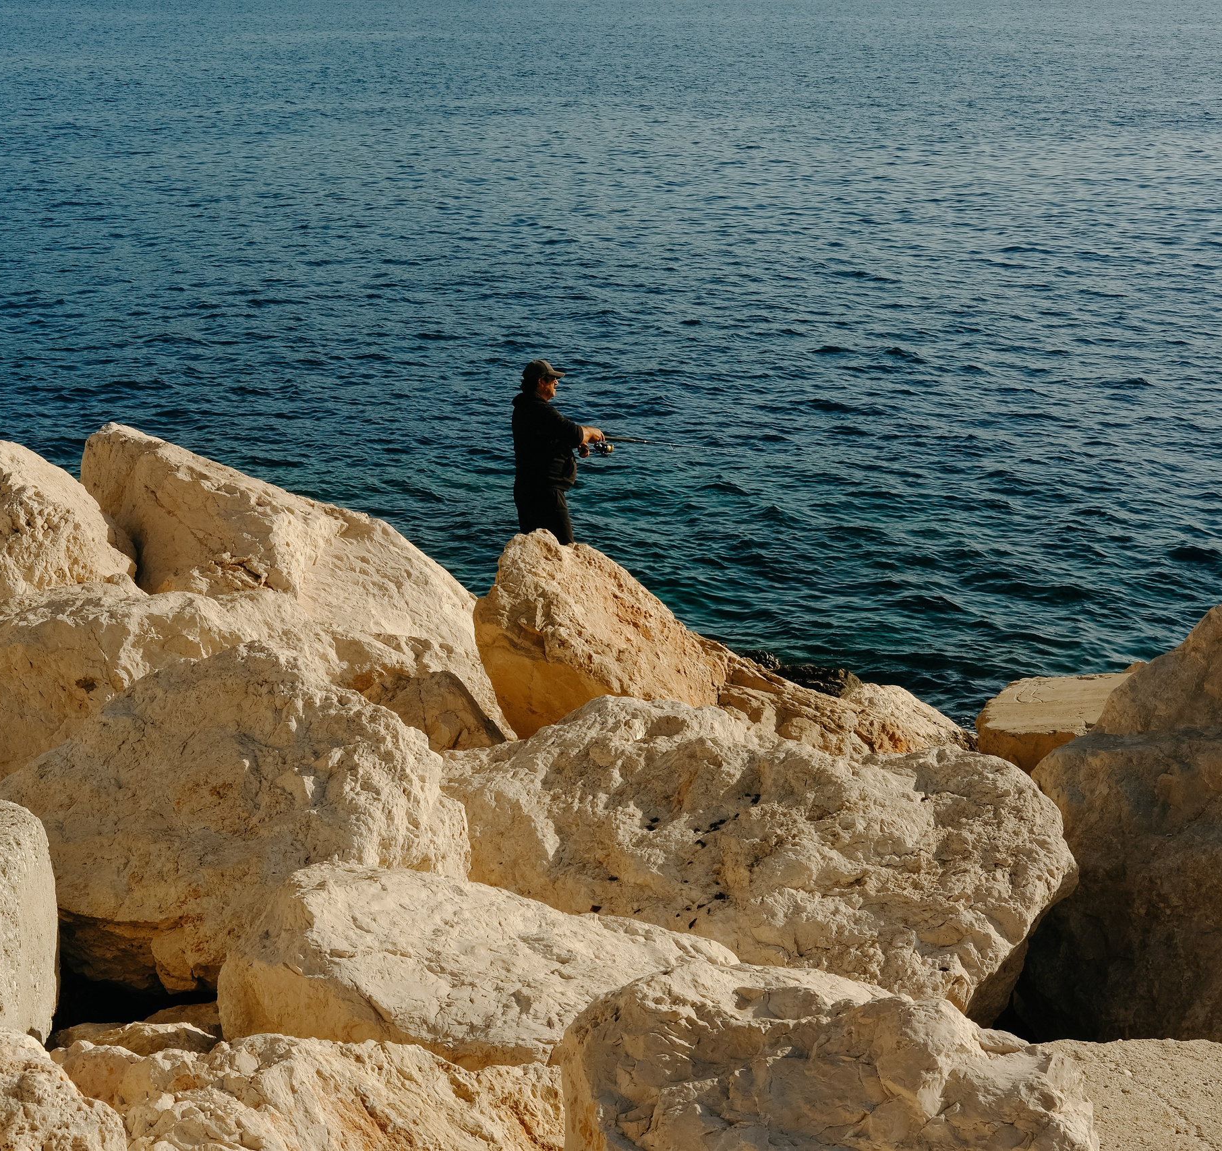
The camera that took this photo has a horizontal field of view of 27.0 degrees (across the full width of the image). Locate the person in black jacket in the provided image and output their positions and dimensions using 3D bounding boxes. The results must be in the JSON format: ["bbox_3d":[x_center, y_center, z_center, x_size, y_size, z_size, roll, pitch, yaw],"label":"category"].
[{"bbox_3d":[-0.348,-0.533,16.600,0.600,1.760,0.550,0,13,0],"label":"person in black jacket"}]

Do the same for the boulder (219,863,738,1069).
[{"bbox_3d":[-0.345,1.105,7.100,1.500,0.580,0.900,4,14,15],"label":"boulder"}]

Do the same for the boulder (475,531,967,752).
[{"bbox_3d":[0.622,0.456,14.200,2.650,1.400,1.700,2,14,8],"label":"boulder"}]

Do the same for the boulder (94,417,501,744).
[{"bbox_3d":[-1.351,0.096,11.000,1.850,1.400,1.300,0,13,0],"label":"boulder"}]

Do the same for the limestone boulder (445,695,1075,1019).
[{"bbox_3d":[0.510,0.971,8.700,2.150,1.000,1.300,3,14,12],"label":"limestone boulder"}]

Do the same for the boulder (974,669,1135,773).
[{"bbox_3d":[2.417,0.815,13.300,1.050,0.600,1.000,0,13,0],"label":"boulder"}]

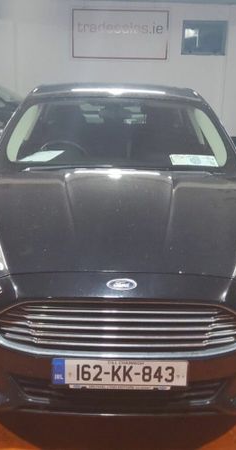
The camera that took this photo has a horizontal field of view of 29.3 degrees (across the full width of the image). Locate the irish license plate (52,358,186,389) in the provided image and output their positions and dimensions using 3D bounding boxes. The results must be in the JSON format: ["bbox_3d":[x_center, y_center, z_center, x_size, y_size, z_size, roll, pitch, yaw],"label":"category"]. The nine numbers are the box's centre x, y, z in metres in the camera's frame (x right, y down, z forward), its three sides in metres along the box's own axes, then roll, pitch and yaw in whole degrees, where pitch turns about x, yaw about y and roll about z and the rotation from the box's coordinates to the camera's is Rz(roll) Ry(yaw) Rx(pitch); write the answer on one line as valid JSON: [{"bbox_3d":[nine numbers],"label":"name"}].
[{"bbox_3d":[0.010,0.568,1.733,0.520,0.113,0.020,0,18,-1],"label":"irish license plate"}]

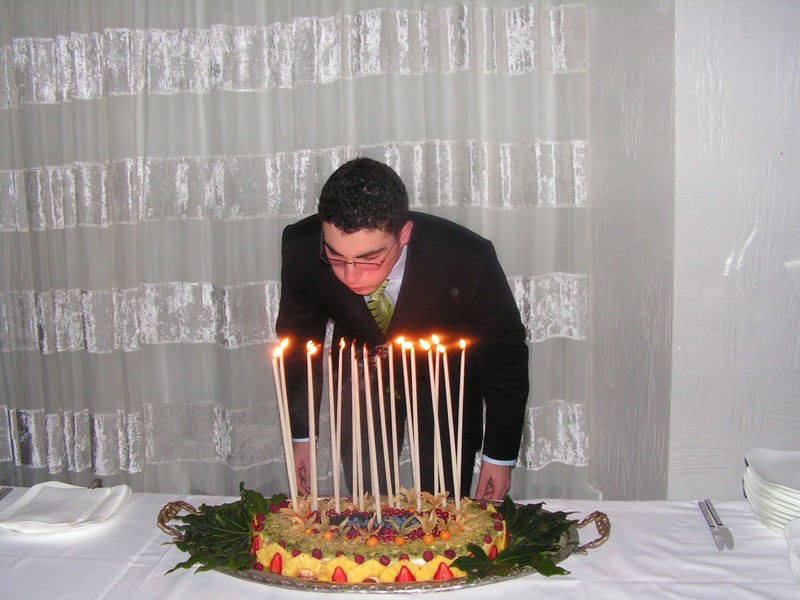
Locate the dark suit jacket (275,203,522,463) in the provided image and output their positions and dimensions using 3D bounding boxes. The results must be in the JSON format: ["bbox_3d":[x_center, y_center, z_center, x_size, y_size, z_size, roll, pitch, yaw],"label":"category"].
[{"bbox_3d":[0.022,0.079,2.031,0.550,0.570,0.500,-1,8,6],"label":"dark suit jacket"}]

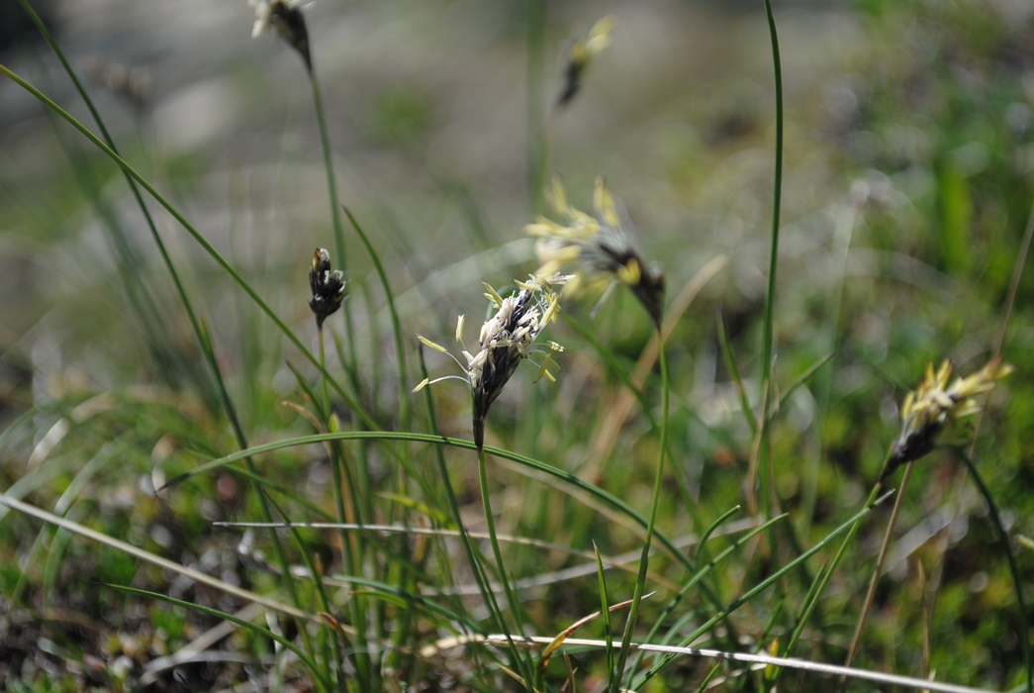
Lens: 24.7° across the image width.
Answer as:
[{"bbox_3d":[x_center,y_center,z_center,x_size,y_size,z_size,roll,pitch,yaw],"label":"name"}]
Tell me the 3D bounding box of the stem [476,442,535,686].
[{"bbox_3d":[-0.002,0.028,0.304,0.002,0.033,0.002,-13,12,0],"label":"stem"}]

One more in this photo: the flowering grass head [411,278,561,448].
[{"bbox_3d":[-0.003,0.002,0.300,0.016,0.025,0.014,19,7,0],"label":"flowering grass head"}]

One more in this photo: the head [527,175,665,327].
[{"bbox_3d":[0.010,-0.011,0.287,0.022,0.017,0.015,41,0,-7],"label":"head"}]

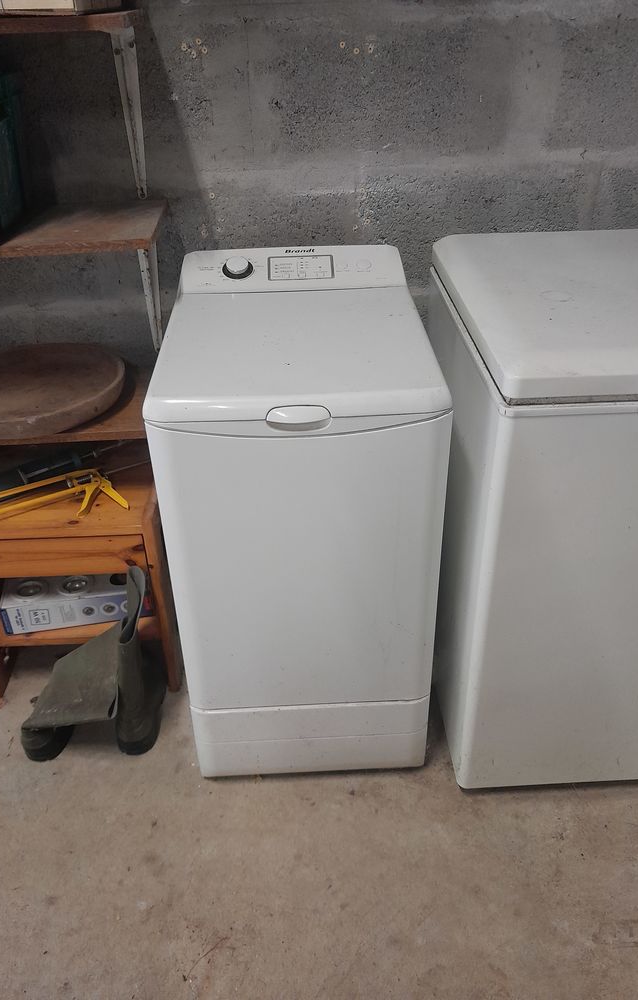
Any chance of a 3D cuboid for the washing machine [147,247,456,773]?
[{"bbox_3d":[-0.032,0.013,1.552,0.434,0.848,0.615,-2,33,-1],"label":"washing machine"}]

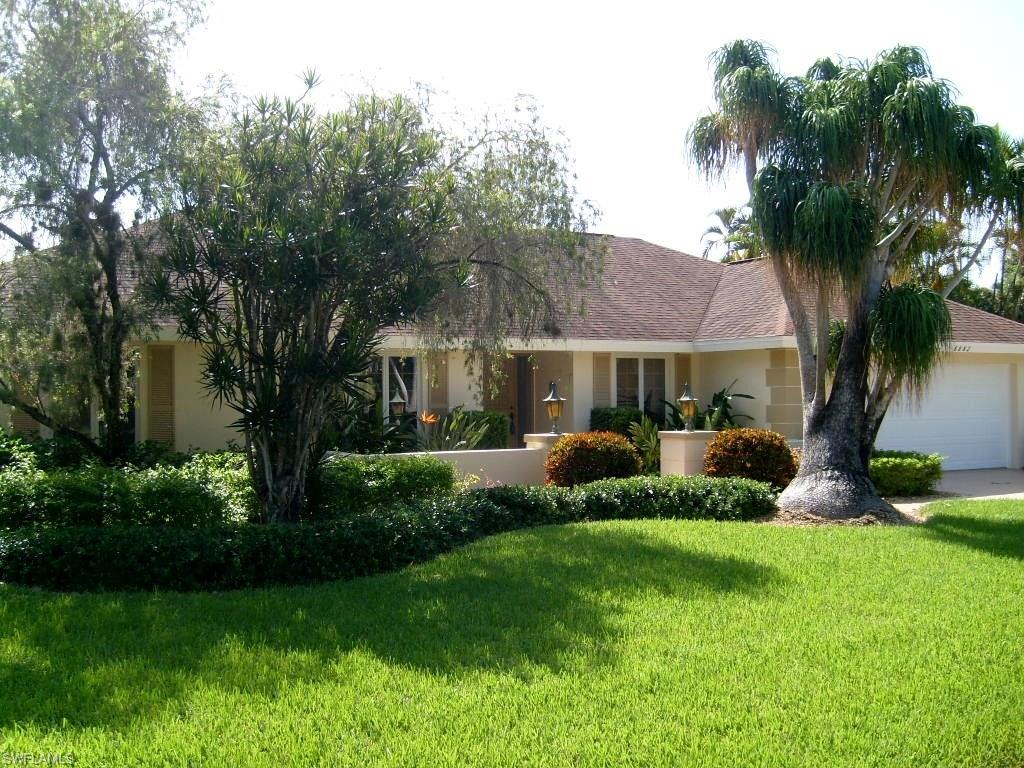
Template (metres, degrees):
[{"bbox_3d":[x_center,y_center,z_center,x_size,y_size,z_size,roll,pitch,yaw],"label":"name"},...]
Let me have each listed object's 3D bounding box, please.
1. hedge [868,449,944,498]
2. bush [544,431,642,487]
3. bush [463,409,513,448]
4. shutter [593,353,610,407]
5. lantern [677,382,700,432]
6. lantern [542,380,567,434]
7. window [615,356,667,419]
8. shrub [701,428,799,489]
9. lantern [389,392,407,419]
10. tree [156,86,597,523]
[{"bbox_3d":[6.255,1.420,16.500,1.150,0.620,1.000,0,0,-26],"label":"hedge"},{"bbox_3d":[1.141,1.100,14.500,1.370,0.920,1.250,0,0,0],"label":"bush"},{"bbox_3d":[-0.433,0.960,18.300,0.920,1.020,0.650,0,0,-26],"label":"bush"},{"bbox_3d":[1.772,0.170,20.500,0.410,1.550,0.050,0,0,-26],"label":"shutter"},{"bbox_3d":[2.608,0.330,15.300,0.340,0.740,0.340,0,0,-26],"label":"lantern"},{"bbox_3d":[0.607,0.330,14.800,0.340,0.750,0.340,0,0,-26],"label":"lantern"},{"bbox_3d":[2.594,0.150,20.900,1.280,1.450,0.100,0,0,-26],"label":"window"},{"bbox_3d":[3.409,1.090,14.800,1.350,0.930,1.250,0,0,0],"label":"shrub"},{"bbox_3d":[-1.847,0.339,16.700,0.290,0.440,0.290,0,0,-29],"label":"lantern"},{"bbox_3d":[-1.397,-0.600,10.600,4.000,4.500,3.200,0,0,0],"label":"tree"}]

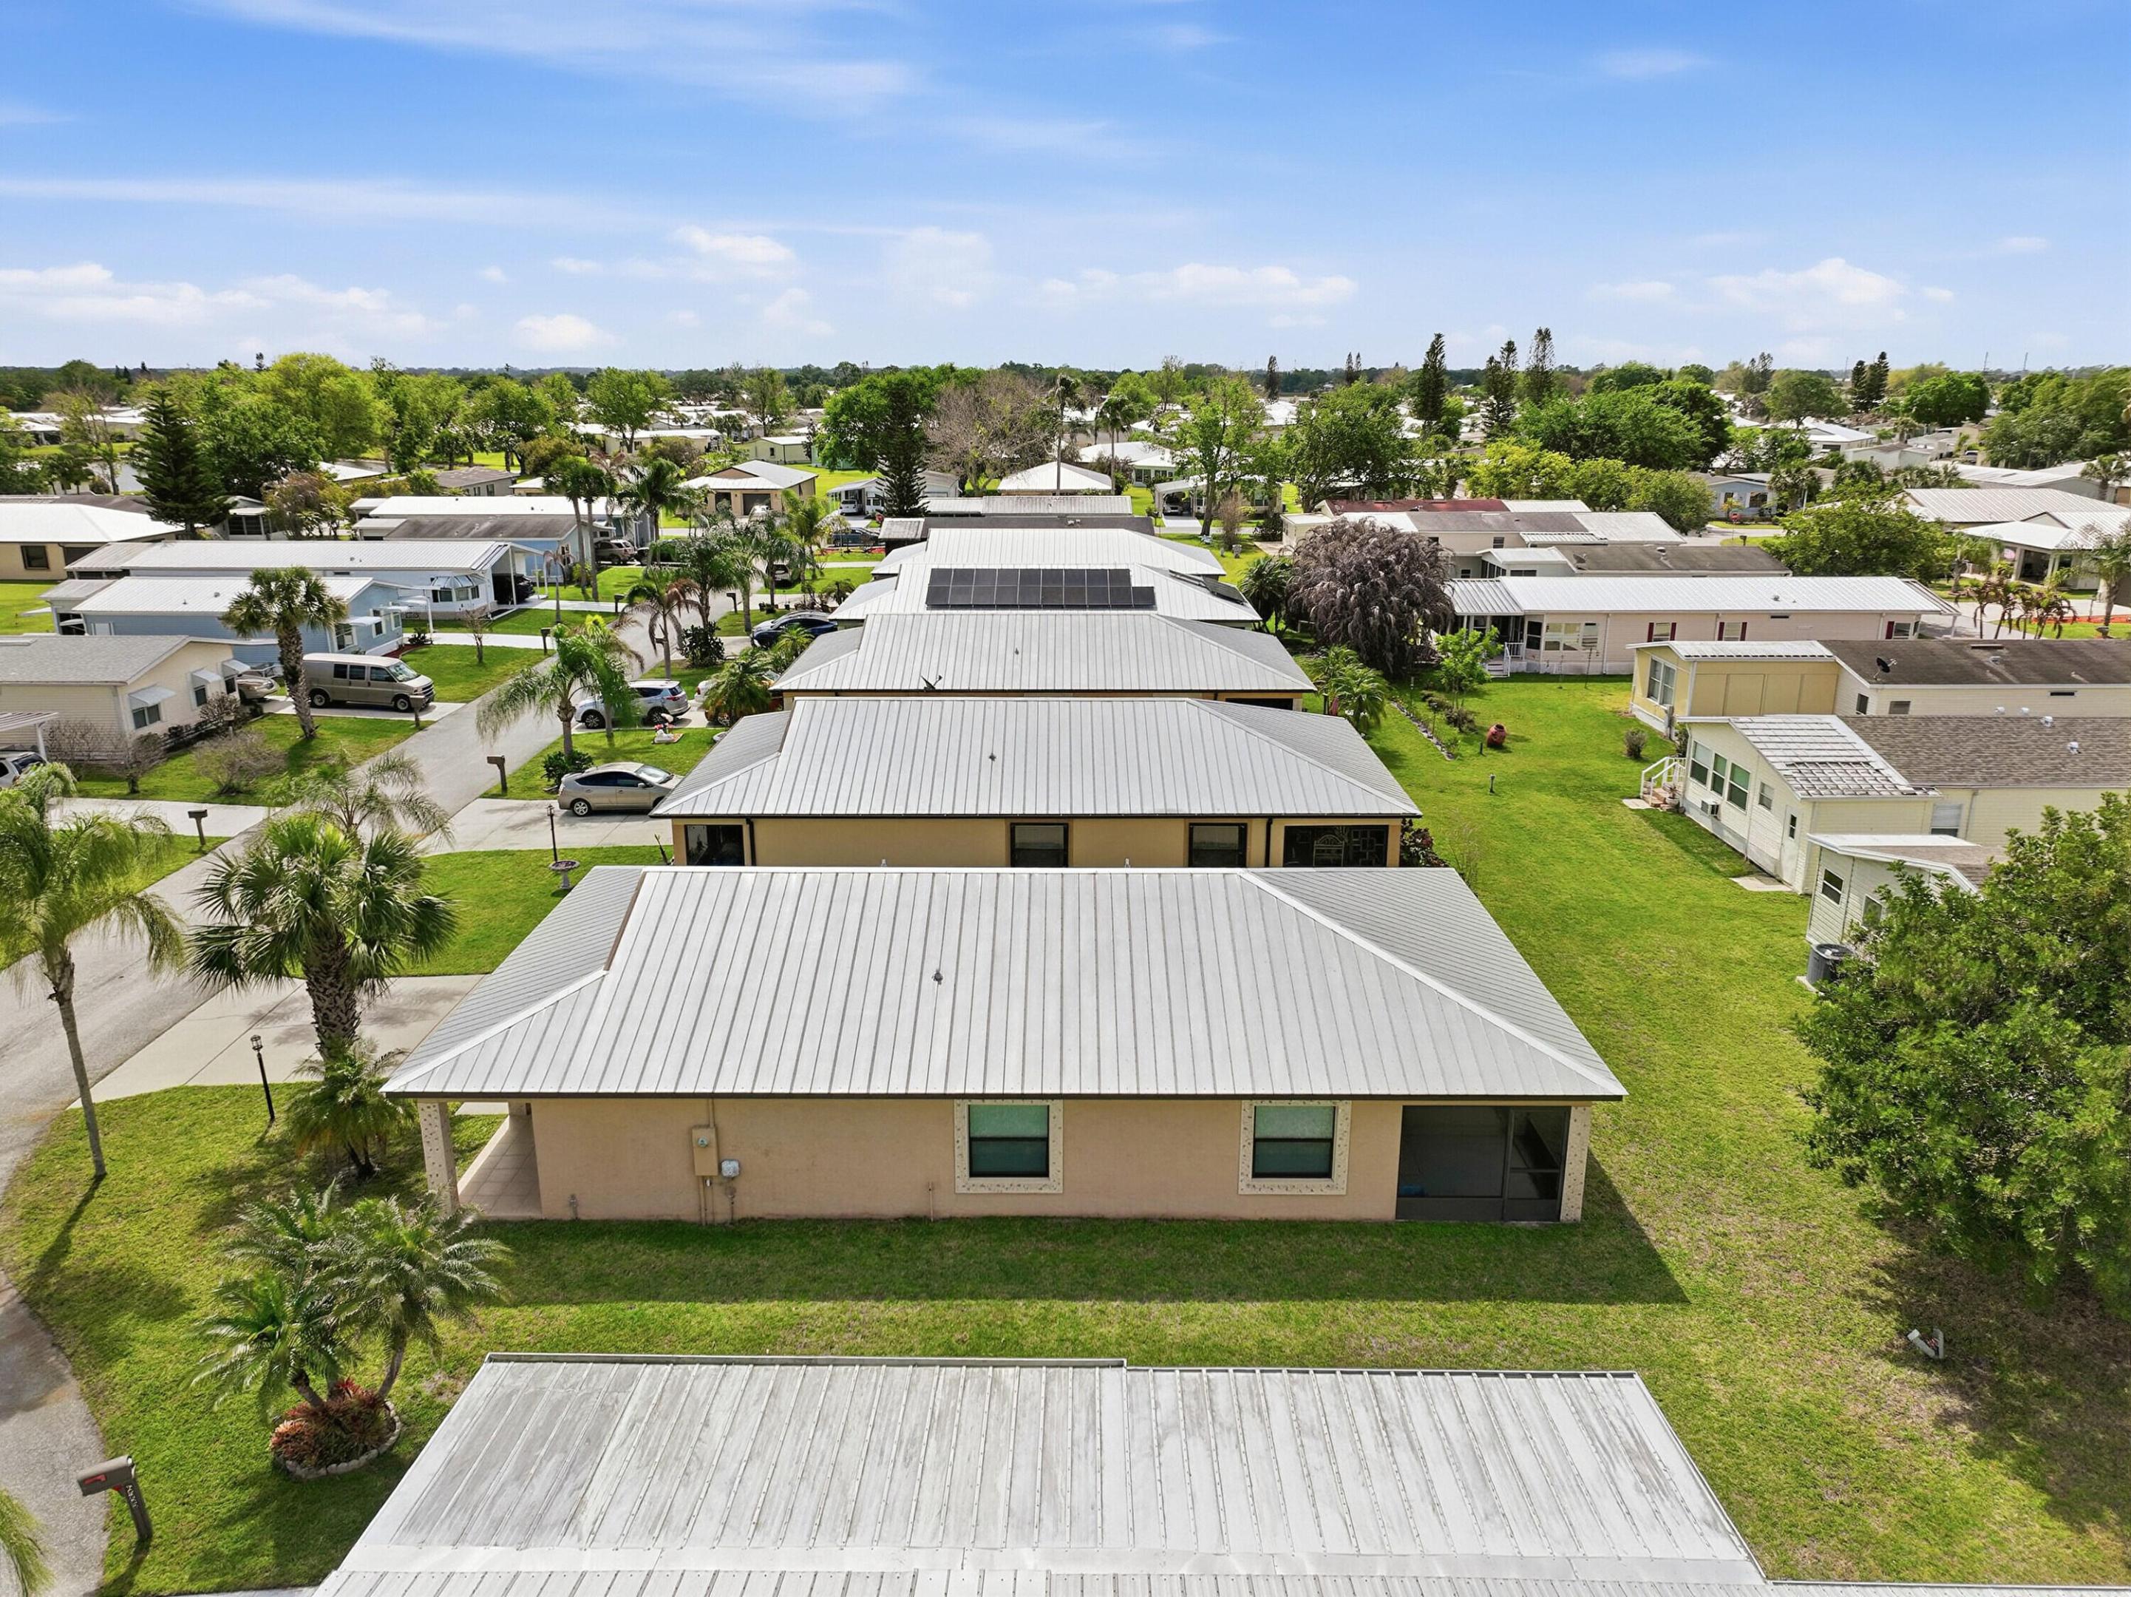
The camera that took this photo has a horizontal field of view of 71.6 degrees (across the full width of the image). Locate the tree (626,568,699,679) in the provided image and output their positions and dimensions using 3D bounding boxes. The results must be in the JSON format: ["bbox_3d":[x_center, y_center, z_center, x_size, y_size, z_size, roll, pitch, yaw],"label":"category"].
[{"bbox_3d":[-18.376,-7.648,67.584,3.400,5.415,3.400,0,16,0],"label":"tree"}]

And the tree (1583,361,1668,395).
[{"bbox_3d":[110.499,-78.049,289.728,15.000,15.200,13.500,0,16,0],"label":"tree"}]

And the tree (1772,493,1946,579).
[{"bbox_3d":[51.231,-16.478,95.151,10.121,6.194,9.615,0,16,0],"label":"tree"}]

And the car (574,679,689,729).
[{"bbox_3d":[-18.376,-4.034,62.569,4.590,1.690,1.850,-1,16,-4],"label":"car"}]

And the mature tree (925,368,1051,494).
[{"bbox_3d":[-8.967,-43.068,172.984,14.213,13.920,13.502,0,16,0],"label":"mature tree"}]

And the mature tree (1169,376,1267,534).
[{"bbox_3d":[13.046,-29.342,126.830,8.232,13.415,7.821,0,16,0],"label":"mature tree"}]

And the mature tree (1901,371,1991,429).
[{"bbox_3d":[191.618,-86.147,321.553,17.263,13.482,15.536,0,16,0],"label":"mature tree"}]

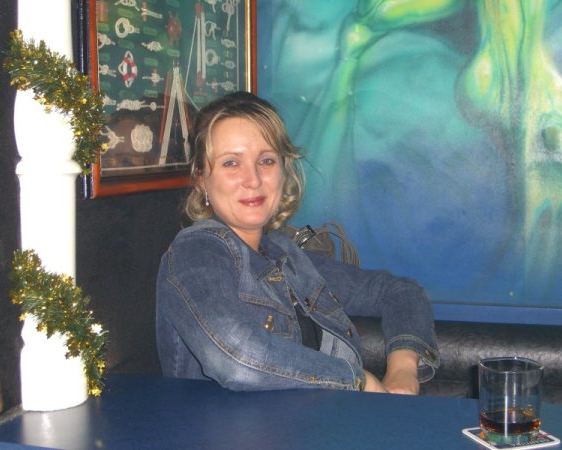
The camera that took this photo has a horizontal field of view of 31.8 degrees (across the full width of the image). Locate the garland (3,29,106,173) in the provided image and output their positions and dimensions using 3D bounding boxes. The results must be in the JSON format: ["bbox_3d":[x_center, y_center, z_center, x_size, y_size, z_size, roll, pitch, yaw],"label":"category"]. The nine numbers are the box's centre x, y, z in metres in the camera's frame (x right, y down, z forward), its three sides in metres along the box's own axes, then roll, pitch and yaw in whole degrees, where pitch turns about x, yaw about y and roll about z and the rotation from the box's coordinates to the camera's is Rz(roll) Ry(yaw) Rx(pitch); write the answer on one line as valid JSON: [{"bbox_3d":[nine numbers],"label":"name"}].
[{"bbox_3d":[-0.307,-0.169,1.339,0.142,0.197,0.140,-2,6,-13],"label":"garland"}]

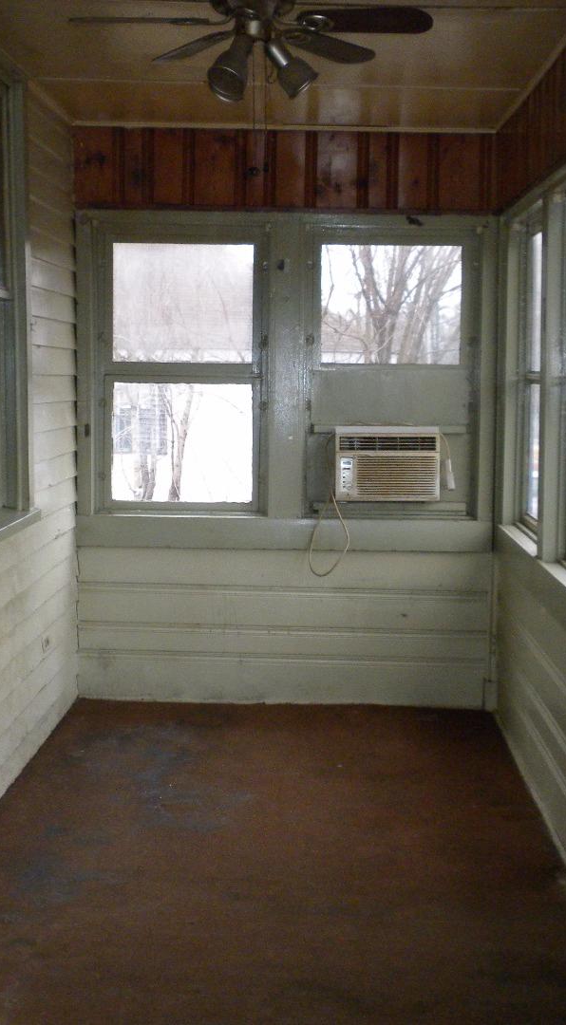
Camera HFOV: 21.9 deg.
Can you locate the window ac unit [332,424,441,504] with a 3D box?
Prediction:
[{"bbox_3d":[0.469,-0.227,6.634,0.459,0.328,0.380,1,5,2],"label":"window ac unit"}]

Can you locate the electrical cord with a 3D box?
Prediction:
[{"bbox_3d":[0.209,0.098,6.561,0.182,0.383,0.080,1,5,2],"label":"electrical cord"}]

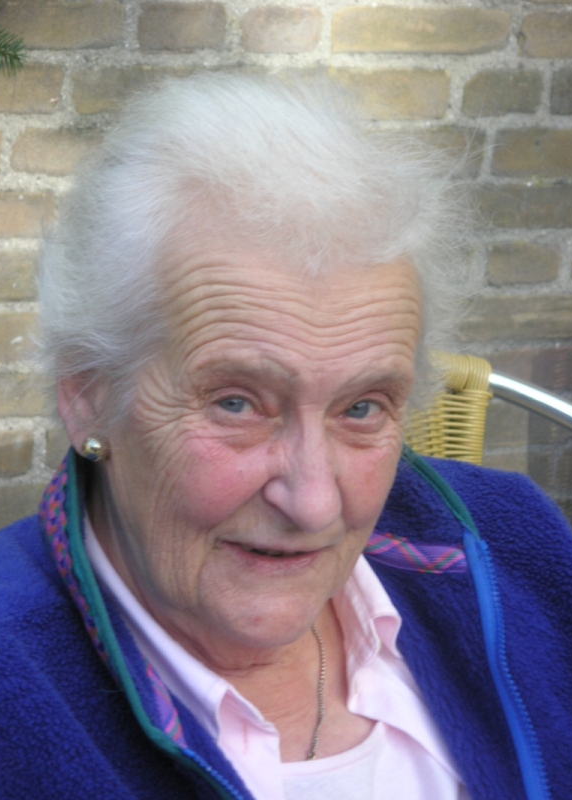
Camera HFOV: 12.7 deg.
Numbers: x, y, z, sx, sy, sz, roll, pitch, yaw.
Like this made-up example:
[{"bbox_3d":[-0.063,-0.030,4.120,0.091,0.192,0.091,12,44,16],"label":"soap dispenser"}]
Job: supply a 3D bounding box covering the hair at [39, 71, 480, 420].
[{"bbox_3d":[-0.018,-0.072,1.261,0.210,0.180,0.215,2,11,-21],"label":"hair"}]

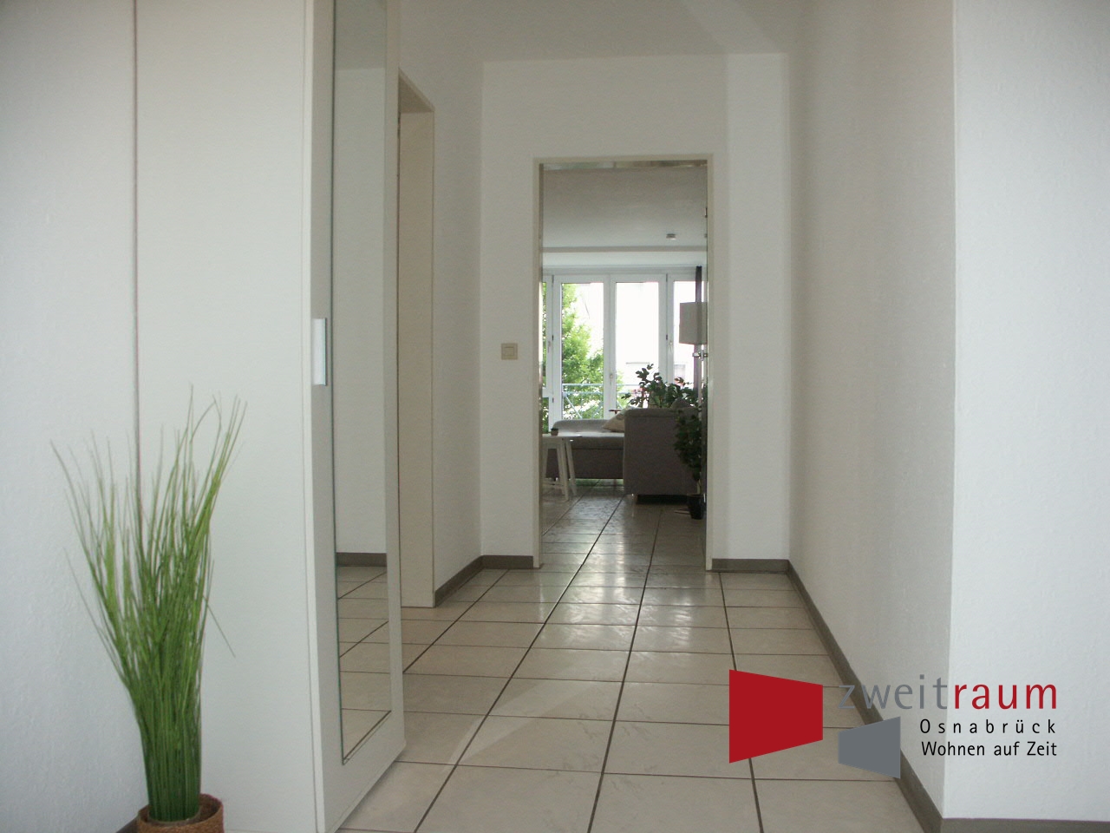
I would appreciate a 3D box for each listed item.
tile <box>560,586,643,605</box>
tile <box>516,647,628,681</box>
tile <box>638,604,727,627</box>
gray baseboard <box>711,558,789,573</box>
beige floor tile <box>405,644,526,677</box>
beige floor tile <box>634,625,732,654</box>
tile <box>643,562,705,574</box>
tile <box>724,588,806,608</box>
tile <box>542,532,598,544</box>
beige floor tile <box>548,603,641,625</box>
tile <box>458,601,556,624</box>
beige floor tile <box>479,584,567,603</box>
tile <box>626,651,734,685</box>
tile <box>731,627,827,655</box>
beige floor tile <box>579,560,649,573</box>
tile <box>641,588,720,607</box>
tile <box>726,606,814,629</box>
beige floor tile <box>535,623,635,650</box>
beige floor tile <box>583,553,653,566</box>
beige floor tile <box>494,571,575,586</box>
[{"bbox_3d":[0.201,0.760,3.795,0.333,0.010,0.328,0,1,8],"label":"tile"},{"bbox_3d":[0.059,0.786,2.834,0.333,0.010,0.326,0,1,8],"label":"tile"},{"bbox_3d":[0.491,0.777,3.464,0.333,0.010,0.326,0,1,8],"label":"tile"},{"bbox_3d":[0.919,0.705,4.244,0.350,0.070,0.012,0,1,8],"label":"gray baseboard"},{"bbox_3d":[-0.274,0.790,2.907,0.333,0.010,0.326,0,1,8],"label":"beige floor tile"},{"bbox_3d":[0.439,0.778,3.104,0.333,0.010,0.327,0,1,8],"label":"beige floor tile"},{"bbox_3d":[0.595,0.745,4.338,0.274,0.010,0.205,0,1,8],"label":"tile"},{"bbox_3d":[0.850,0.762,3.694,0.303,0.010,0.327,0,1,8],"label":"tile"},{"bbox_3d":[0.085,0.724,5.301,0.333,0.010,0.327,0,1,8],"label":"tile"},{"bbox_3d":[0.156,0.770,3.480,0.333,0.010,0.326,0,1,8],"label":"beige floor tile"},{"bbox_3d":[-0.179,0.768,3.521,0.333,0.010,0.327,0,1,8],"label":"tile"},{"bbox_3d":[-0.131,0.763,3.844,0.333,0.010,0.328,0,1,8],"label":"beige floor tile"},{"bbox_3d":[0.391,0.785,2.790,0.333,0.010,0.326,0,1,8],"label":"tile"},{"bbox_3d":[0.765,0.784,3.089,0.308,0.010,0.326,0,1,8],"label":"tile"},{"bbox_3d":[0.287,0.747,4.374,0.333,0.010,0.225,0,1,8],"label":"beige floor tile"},{"bbox_3d":[0.539,0.771,3.792,0.333,0.010,0.326,0,1,8],"label":"tile"},{"bbox_3d":[0.801,0.763,3.378,0.305,0.010,0.328,0,1,8],"label":"tile"},{"bbox_3d":[0.106,0.775,3.152,0.333,0.010,0.328,0,1,8],"label":"beige floor tile"},{"bbox_3d":[0.328,0.741,4.617,0.333,0.010,0.326,0,1,8],"label":"beige floor tile"},{"bbox_3d":[-0.085,0.752,4.159,0.333,0.010,0.327,0,1,8],"label":"beige floor tile"}]

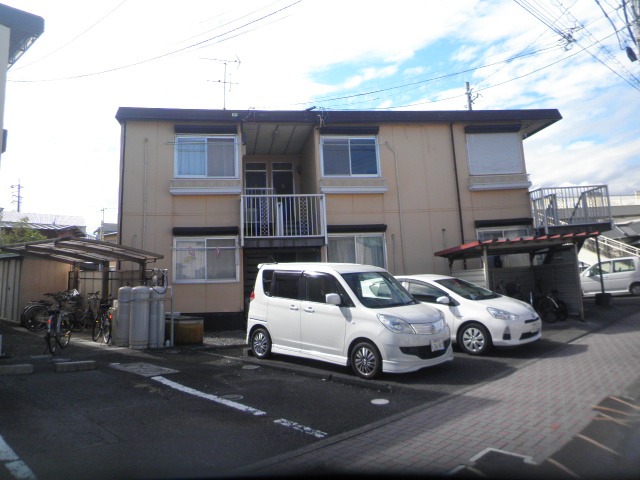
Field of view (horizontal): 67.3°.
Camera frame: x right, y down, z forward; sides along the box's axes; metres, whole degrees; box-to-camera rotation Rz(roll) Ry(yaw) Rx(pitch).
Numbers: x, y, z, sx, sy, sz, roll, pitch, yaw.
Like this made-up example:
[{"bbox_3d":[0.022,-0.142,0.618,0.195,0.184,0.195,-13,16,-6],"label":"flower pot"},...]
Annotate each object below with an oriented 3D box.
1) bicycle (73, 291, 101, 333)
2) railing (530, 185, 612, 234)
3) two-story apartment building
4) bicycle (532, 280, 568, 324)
[{"bbox_3d":[-6.143,1.889,12.700,0.580,1.040,1.720,-2,-8,7],"label":"bicycle"},{"bbox_3d":[7.543,-0.896,14.906,2.408,1.252,1.000,-1,-8,-6],"label":"railing"},{"bbox_3d":[0.528,-0.138,17.263,12.814,6.085,8.000,-1,-8,-6],"label":"two-story apartment building"},{"bbox_3d":[5.875,1.612,12.200,0.580,1.040,1.720,-1,-8,0],"label":"bicycle"}]

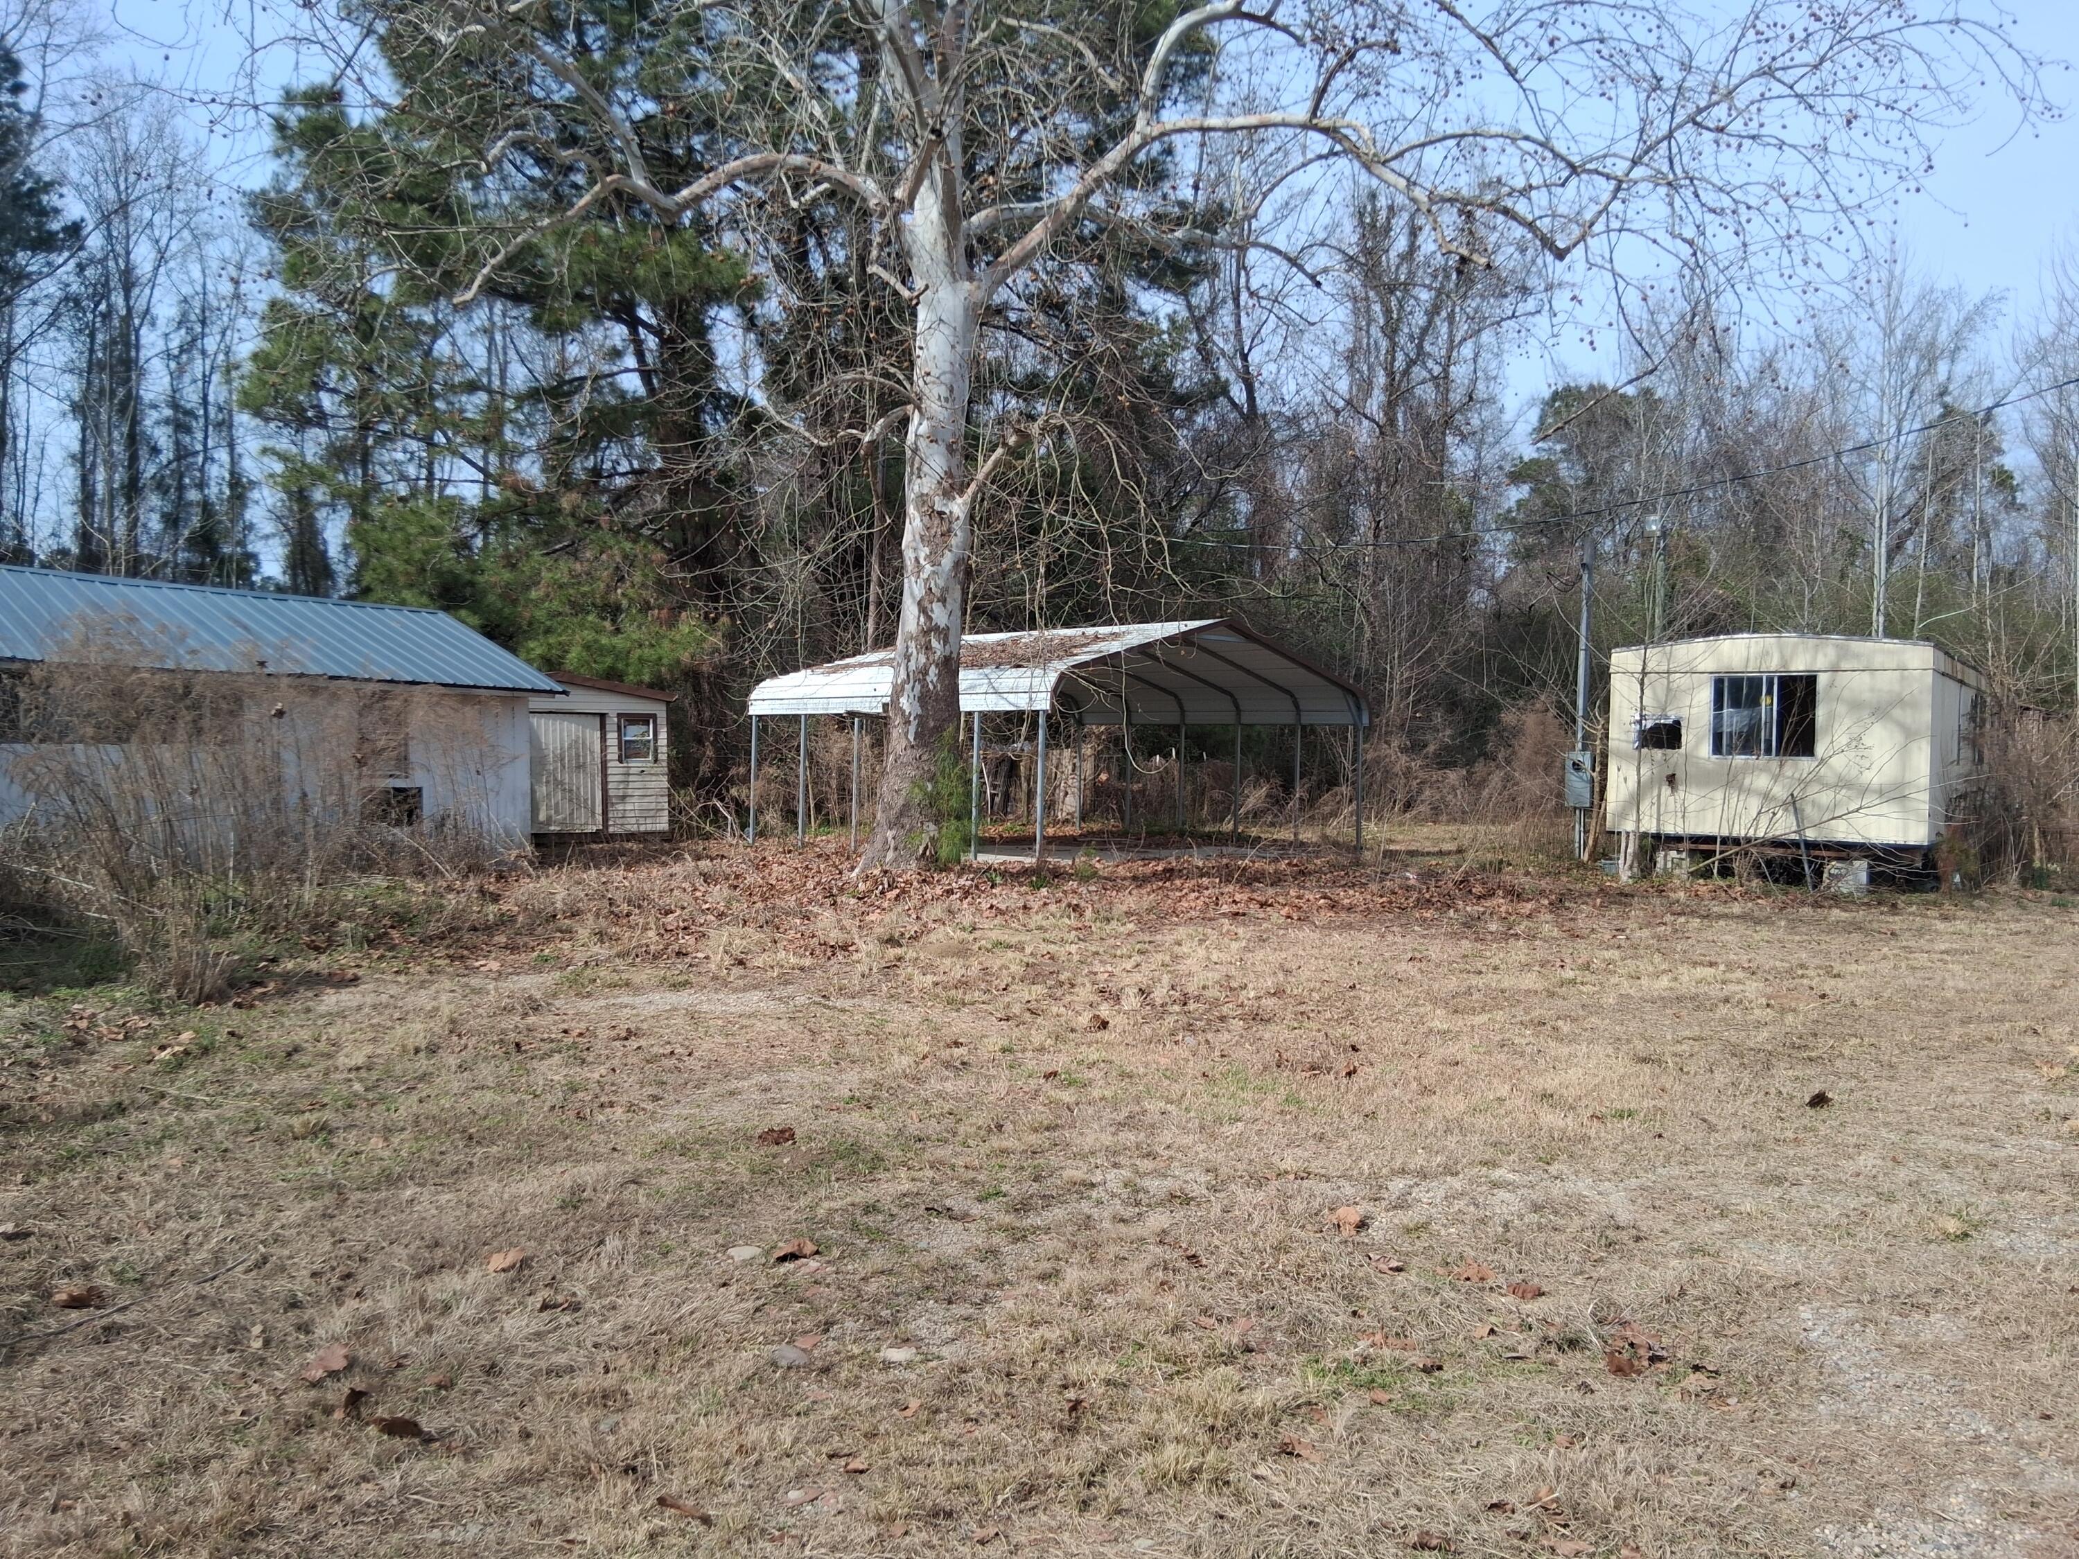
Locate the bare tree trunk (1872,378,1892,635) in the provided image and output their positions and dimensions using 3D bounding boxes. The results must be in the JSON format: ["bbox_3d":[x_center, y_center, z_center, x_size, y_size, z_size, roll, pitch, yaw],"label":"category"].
[{"bbox_3d":[19.378,-3.971,35.921,0.300,10.200,0.280,1,1,0],"label":"bare tree trunk"}]

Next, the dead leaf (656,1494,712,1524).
[{"bbox_3d":[-0.687,1.413,3.022,0.115,0.030,0.040,2,1,37],"label":"dead leaf"}]

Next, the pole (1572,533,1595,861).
[{"bbox_3d":[7.808,-1.183,22.353,0.180,4.720,0.180,1,1,0],"label":"pole"}]

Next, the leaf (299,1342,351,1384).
[{"bbox_3d":[-1.666,1.363,3.644,0.140,0.055,0.090,0,2,-41],"label":"leaf"}]

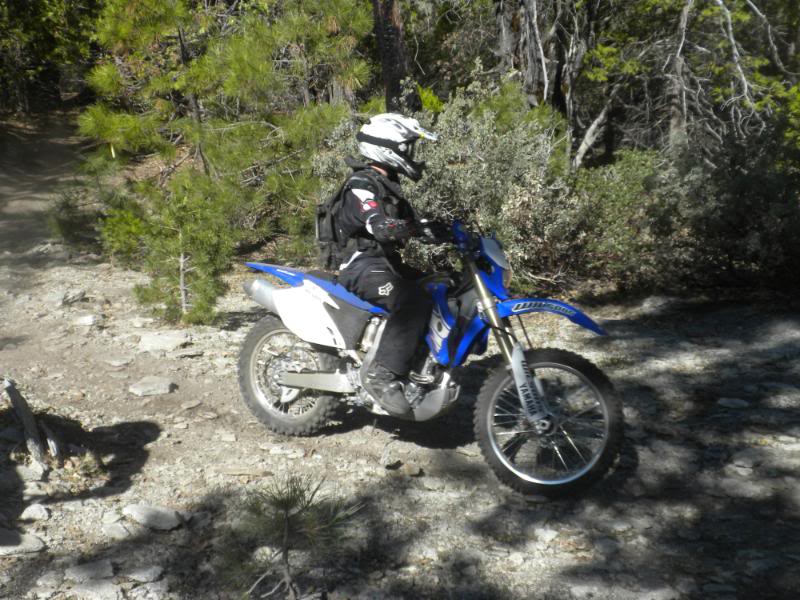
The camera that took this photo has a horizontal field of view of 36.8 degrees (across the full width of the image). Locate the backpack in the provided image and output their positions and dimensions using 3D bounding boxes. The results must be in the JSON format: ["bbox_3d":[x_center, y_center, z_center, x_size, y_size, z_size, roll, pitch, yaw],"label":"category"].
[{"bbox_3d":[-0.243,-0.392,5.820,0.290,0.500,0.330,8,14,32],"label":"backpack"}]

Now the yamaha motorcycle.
[{"bbox_3d":[0.041,0.188,5.782,2.140,1.260,0.820,8,12,31],"label":"yamaha motorcycle"}]

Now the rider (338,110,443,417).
[{"bbox_3d":[0.040,-0.178,5.722,0.740,1.400,0.660,6,11,32],"label":"rider"}]

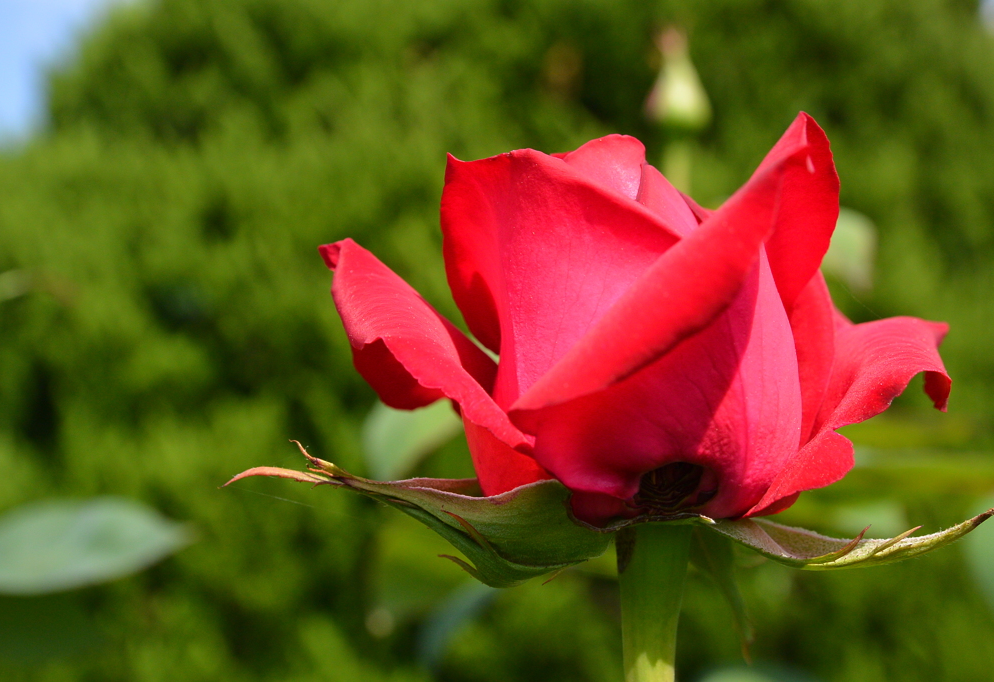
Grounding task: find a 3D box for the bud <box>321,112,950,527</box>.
[{"bbox_3d":[0.020,-0.003,0.195,0.087,0.059,0.075,0,-3,0],"label":"bud"}]

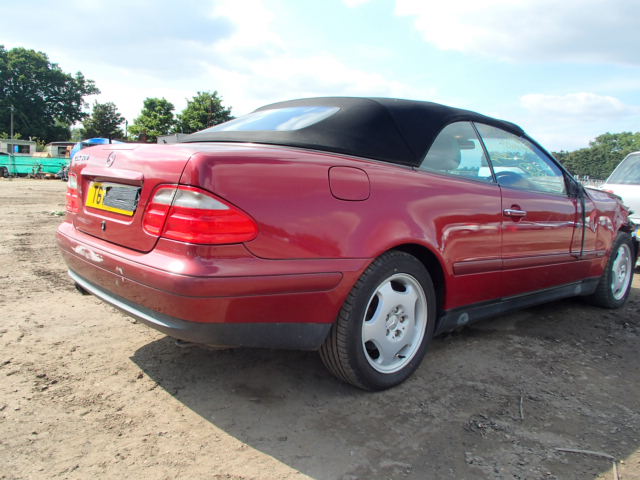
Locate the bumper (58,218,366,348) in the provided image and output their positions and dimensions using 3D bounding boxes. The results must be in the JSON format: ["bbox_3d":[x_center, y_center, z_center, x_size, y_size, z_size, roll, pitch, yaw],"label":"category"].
[{"bbox_3d":[-0.700,0.124,2.349,0.770,0.410,1.700,-3,9,-42],"label":"bumper"}]

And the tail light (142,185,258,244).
[{"bbox_3d":[-0.428,-0.099,1.773,0.215,0.175,0.475,-3,9,-42],"label":"tail light"}]

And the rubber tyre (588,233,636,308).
[{"bbox_3d":[2.263,0.240,4.056,0.616,0.616,0.215,-3,9,-42],"label":"rubber tyre"}]

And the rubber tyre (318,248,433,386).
[{"bbox_3d":[0.265,0.342,2.259,0.616,0.616,0.220,-3,9,-42],"label":"rubber tyre"}]

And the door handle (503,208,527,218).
[{"bbox_3d":[1.030,-0.141,2.754,0.235,0.042,0.045,-3,9,-42],"label":"door handle"}]

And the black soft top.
[{"bbox_3d":[0.177,-0.621,3.030,1.940,0.425,1.400,-3,9,-42],"label":"black soft top"}]

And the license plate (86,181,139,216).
[{"bbox_3d":[-0.868,-0.175,2.146,0.015,0.111,0.520,15,-3,-43],"label":"license plate"}]

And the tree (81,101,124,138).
[{"bbox_3d":[-23.216,-10.779,55.468,4.462,8.149,4.462,-3,9,-42],"label":"tree"}]

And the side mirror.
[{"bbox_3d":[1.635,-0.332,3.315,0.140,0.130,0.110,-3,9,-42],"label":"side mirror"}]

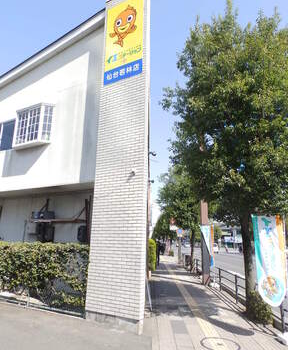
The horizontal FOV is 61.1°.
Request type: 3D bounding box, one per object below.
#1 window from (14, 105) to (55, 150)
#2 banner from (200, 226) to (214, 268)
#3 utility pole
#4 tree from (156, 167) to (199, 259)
[{"bbox_3d":[-3.793,-1.574,8.340,1.328,1.417,0.420,-7,-16,28],"label":"window"},{"bbox_3d":[2.609,2.890,9.901,0.567,1.658,0.100,1,-14,2],"label":"banner"},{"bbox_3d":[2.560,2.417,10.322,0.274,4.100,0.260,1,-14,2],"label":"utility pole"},{"bbox_3d":[2.472,2.290,14.159,3.500,6.200,3.500,1,-14,2],"label":"tree"}]

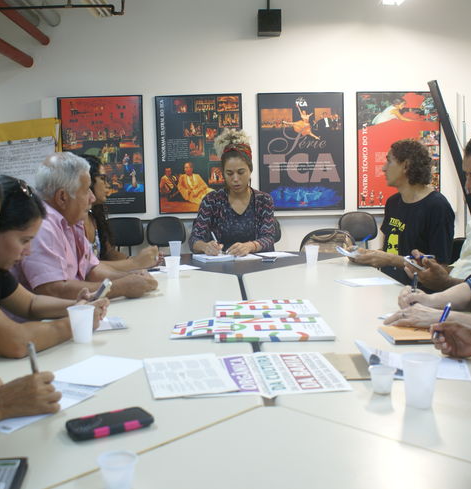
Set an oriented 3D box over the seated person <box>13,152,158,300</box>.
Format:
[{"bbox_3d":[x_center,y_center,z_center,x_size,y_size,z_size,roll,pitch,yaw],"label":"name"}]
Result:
[{"bbox_3d":[-0.564,0.289,2.064,0.640,1.270,0.520,0,6,16],"label":"seated person"}]

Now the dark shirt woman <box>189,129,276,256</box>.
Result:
[{"bbox_3d":[-0.004,0.051,3.345,0.520,1.440,0.680,-1,6,0],"label":"dark shirt woman"}]

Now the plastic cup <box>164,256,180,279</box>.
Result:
[{"bbox_3d":[-0.269,0.095,2.363,0.071,0.085,0.071,-1,7,-1],"label":"plastic cup"}]

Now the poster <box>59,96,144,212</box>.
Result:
[{"bbox_3d":[-1.230,-0.816,5.050,0.795,1.075,0.030,-1,7,-1],"label":"poster"}]

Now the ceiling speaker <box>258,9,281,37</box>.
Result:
[{"bbox_3d":[0.306,-1.982,4.925,0.210,0.220,0.170,-1,6,0],"label":"ceiling speaker"}]

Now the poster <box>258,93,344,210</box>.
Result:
[{"bbox_3d":[0.616,-0.851,5.085,0.795,1.075,0.030,-1,7,-1],"label":"poster"}]

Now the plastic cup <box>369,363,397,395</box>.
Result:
[{"bbox_3d":[0.278,0.257,1.038,0.050,0.044,0.050,-1,6,0],"label":"plastic cup"}]

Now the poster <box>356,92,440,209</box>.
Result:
[{"bbox_3d":[1.526,-0.868,5.102,0.795,1.075,0.030,-1,7,-1],"label":"poster"}]

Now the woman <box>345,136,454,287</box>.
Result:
[{"bbox_3d":[0.803,0.148,2.722,0.700,1.330,0.520,-5,7,-26],"label":"woman"}]

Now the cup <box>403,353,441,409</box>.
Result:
[{"bbox_3d":[0.329,0.244,0.974,0.068,0.087,0.068,-1,6,0],"label":"cup"}]

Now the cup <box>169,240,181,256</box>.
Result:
[{"bbox_3d":[-0.323,0.036,2.965,0.068,0.087,0.068,-1,6,0],"label":"cup"}]

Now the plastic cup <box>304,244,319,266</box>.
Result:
[{"bbox_3d":[0.370,0.050,2.632,0.071,0.085,0.071,-1,7,-1],"label":"plastic cup"}]

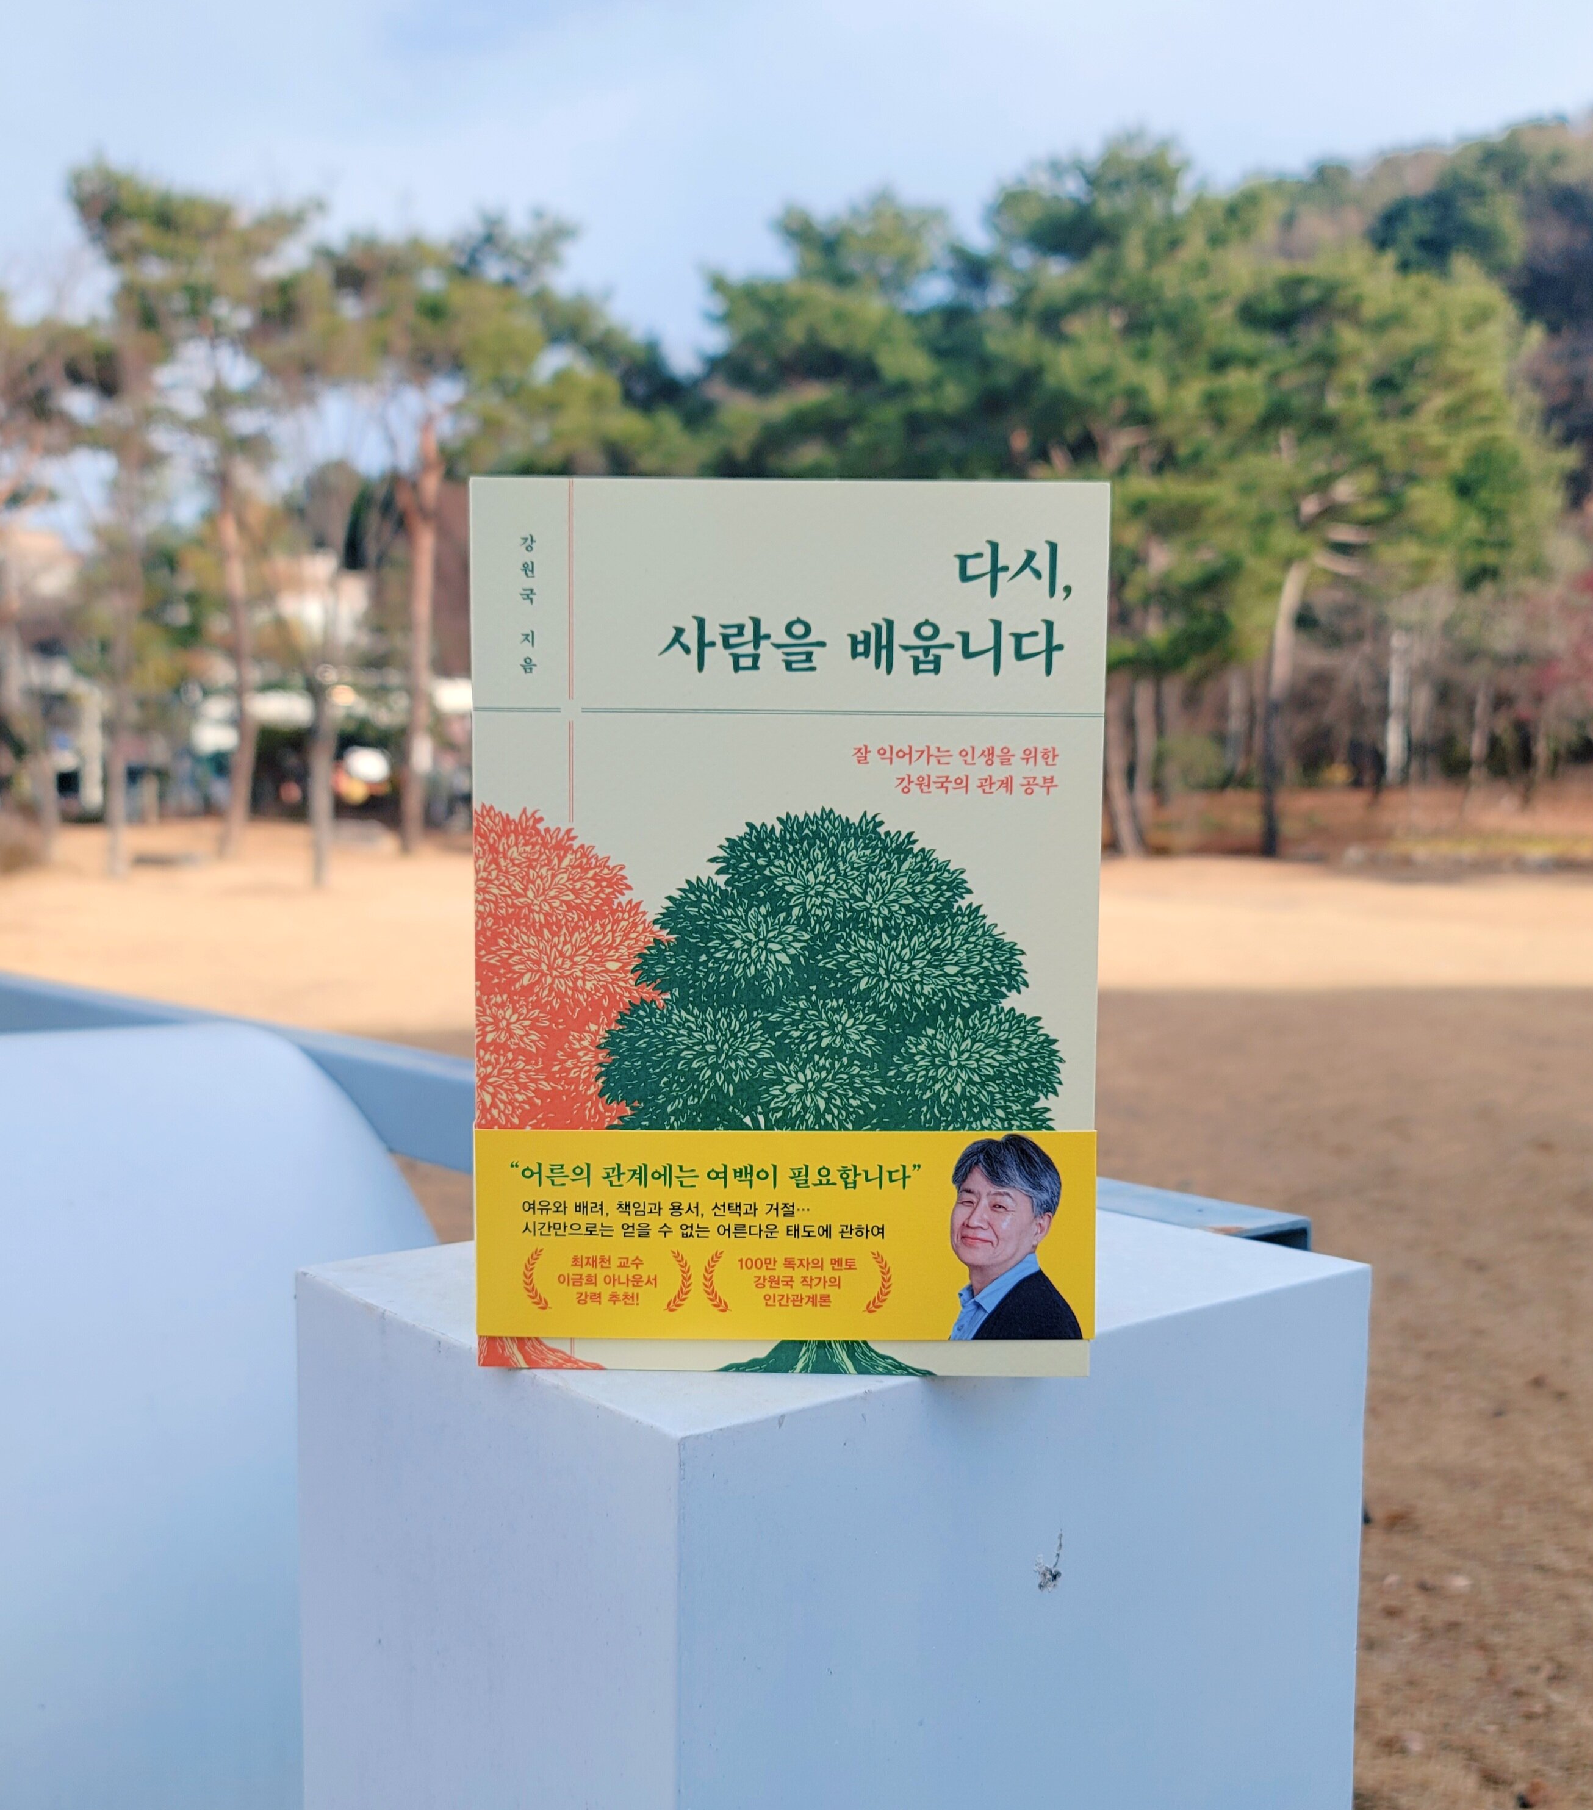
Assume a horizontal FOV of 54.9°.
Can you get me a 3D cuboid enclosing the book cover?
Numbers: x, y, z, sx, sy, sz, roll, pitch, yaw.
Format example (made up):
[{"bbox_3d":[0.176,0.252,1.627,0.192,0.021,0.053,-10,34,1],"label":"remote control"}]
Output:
[{"bbox_3d":[-0.002,0.006,0.365,0.145,0.208,0.020,1,4,1],"label":"book cover"}]

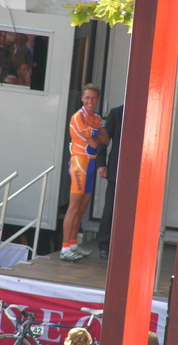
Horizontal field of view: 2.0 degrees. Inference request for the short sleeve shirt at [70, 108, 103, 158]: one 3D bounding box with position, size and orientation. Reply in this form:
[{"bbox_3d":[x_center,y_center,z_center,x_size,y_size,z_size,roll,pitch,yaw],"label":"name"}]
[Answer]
[{"bbox_3d":[-0.027,-0.402,51.100,0.420,0.530,0.290,-2,11,-42],"label":"short sleeve shirt"}]

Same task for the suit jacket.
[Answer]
[{"bbox_3d":[0.392,-0.305,51.400,0.560,0.800,0.300,4,8,-12],"label":"suit jacket"}]

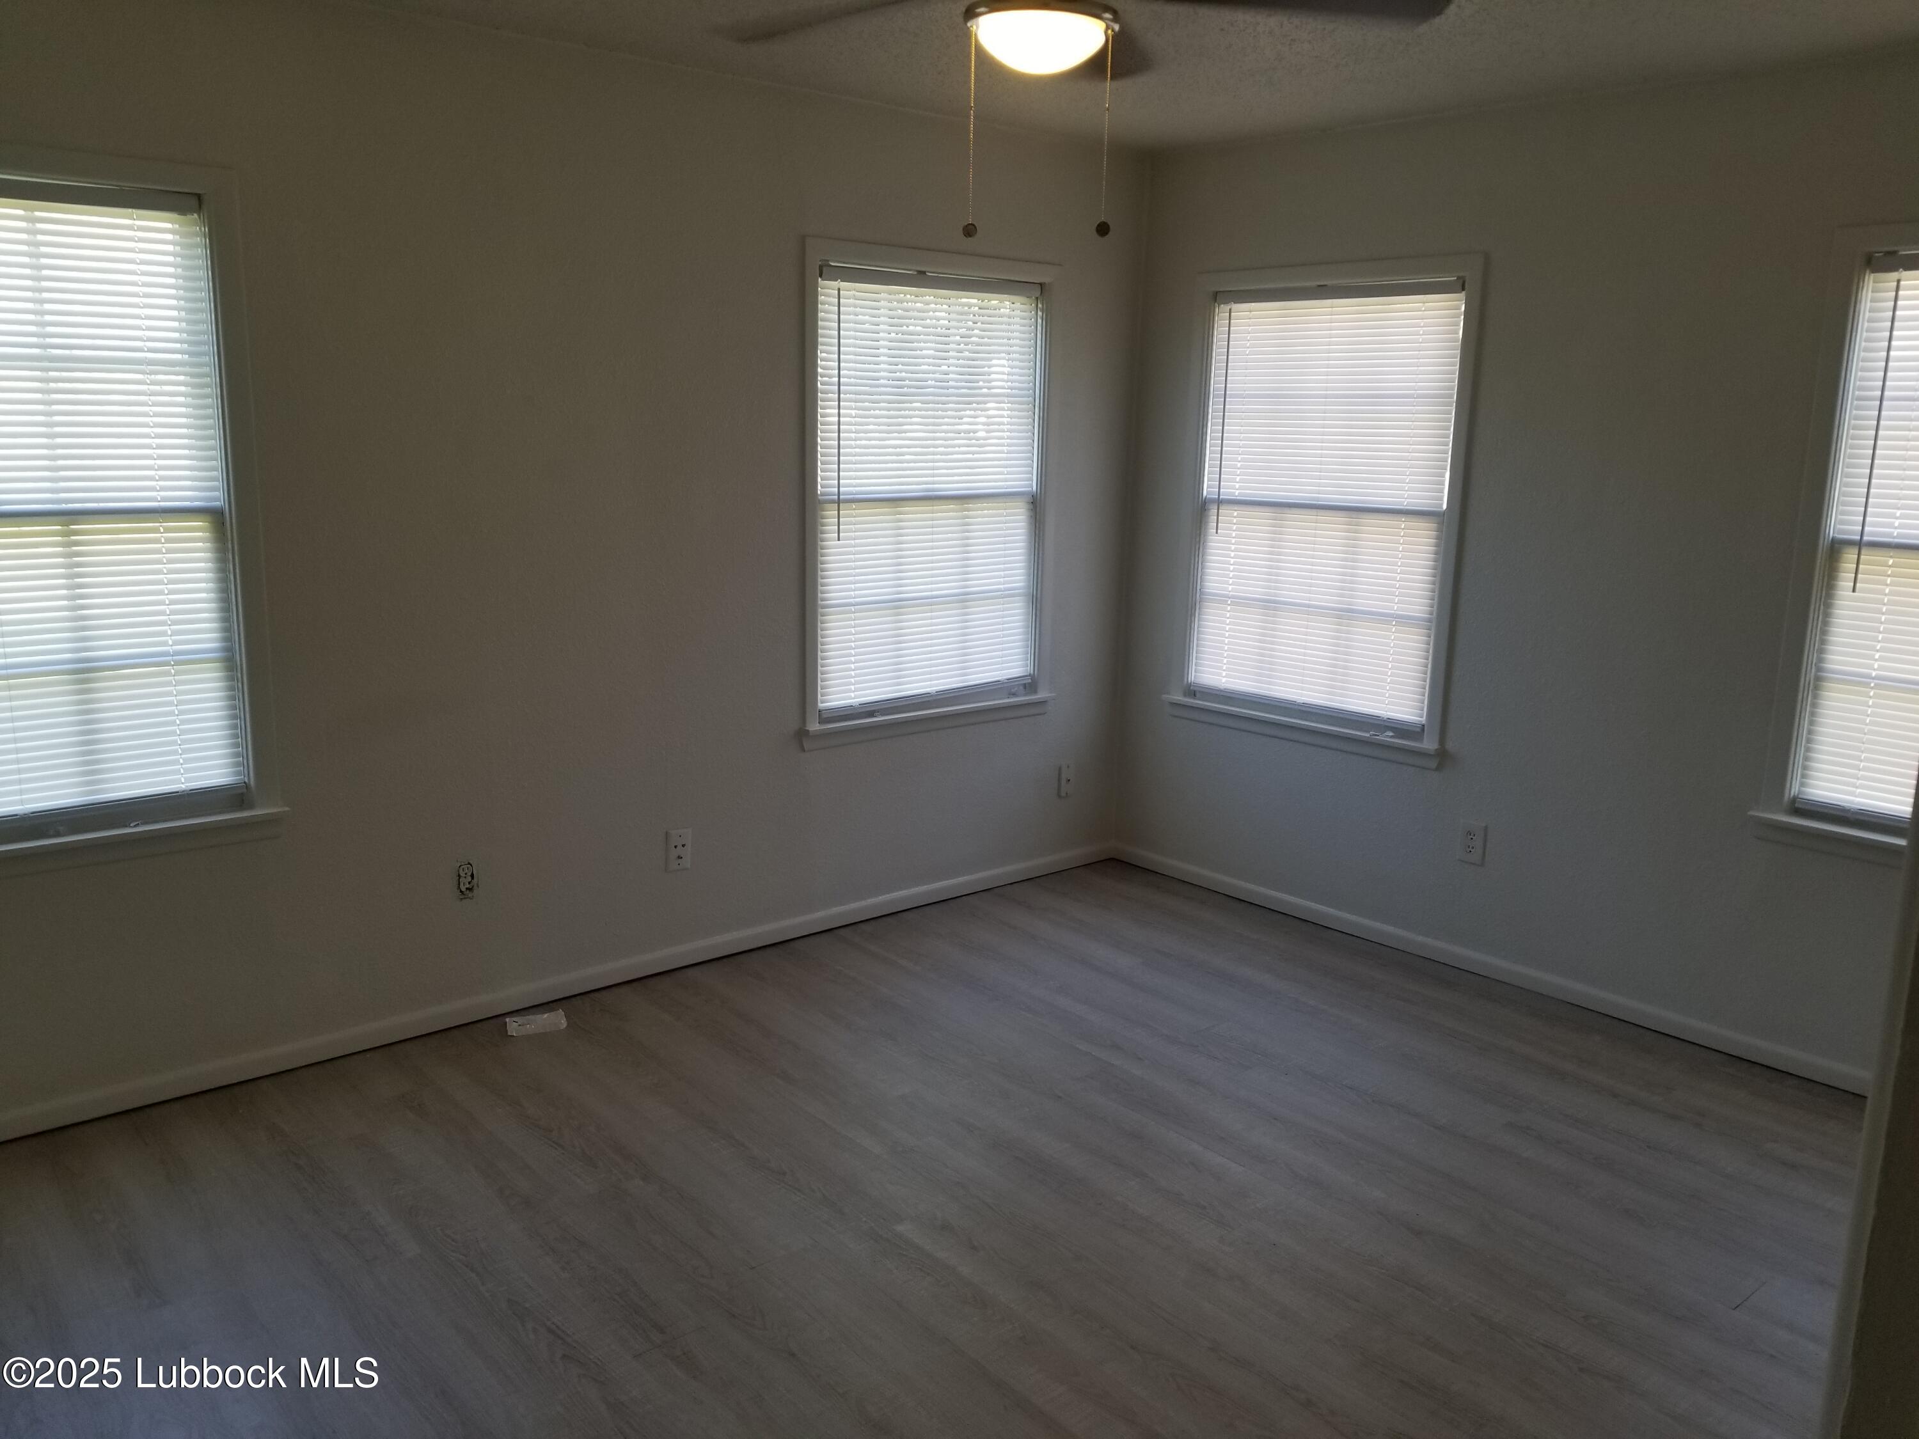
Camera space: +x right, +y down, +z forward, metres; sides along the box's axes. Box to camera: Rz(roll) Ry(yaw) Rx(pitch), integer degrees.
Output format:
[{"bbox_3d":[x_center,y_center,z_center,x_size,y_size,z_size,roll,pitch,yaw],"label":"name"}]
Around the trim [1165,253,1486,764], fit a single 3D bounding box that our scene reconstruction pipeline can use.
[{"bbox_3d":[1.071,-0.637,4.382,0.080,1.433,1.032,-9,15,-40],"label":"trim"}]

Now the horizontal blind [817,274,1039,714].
[{"bbox_3d":[-0.076,-0.698,4.415,0.878,1.273,0.037,-9,15,-40],"label":"horizontal blind"}]

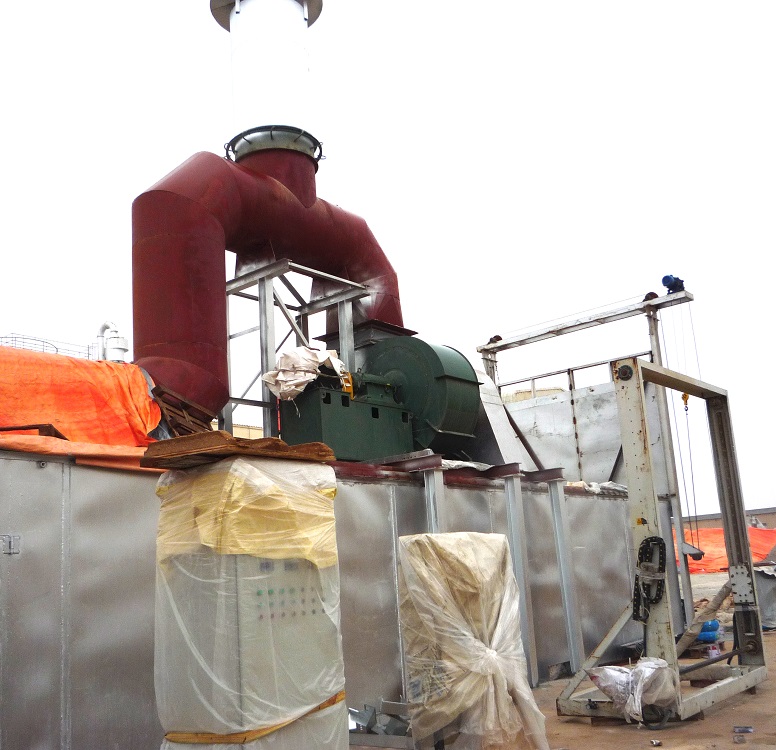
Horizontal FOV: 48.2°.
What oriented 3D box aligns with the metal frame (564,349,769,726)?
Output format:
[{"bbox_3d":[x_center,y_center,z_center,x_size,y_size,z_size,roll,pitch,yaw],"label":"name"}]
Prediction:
[{"bbox_3d":[2.770,1.675,9.170,1.163,3.232,2.537,-13,-15,36],"label":"metal frame"}]

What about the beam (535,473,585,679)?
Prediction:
[{"bbox_3d":[2.323,2.584,11.216,0.140,2.461,0.145,-13,-15,36],"label":"beam"}]

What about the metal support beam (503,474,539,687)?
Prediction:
[{"bbox_3d":[1.591,2.461,10.438,0.140,2.475,0.145,-13,-15,36],"label":"metal support beam"}]

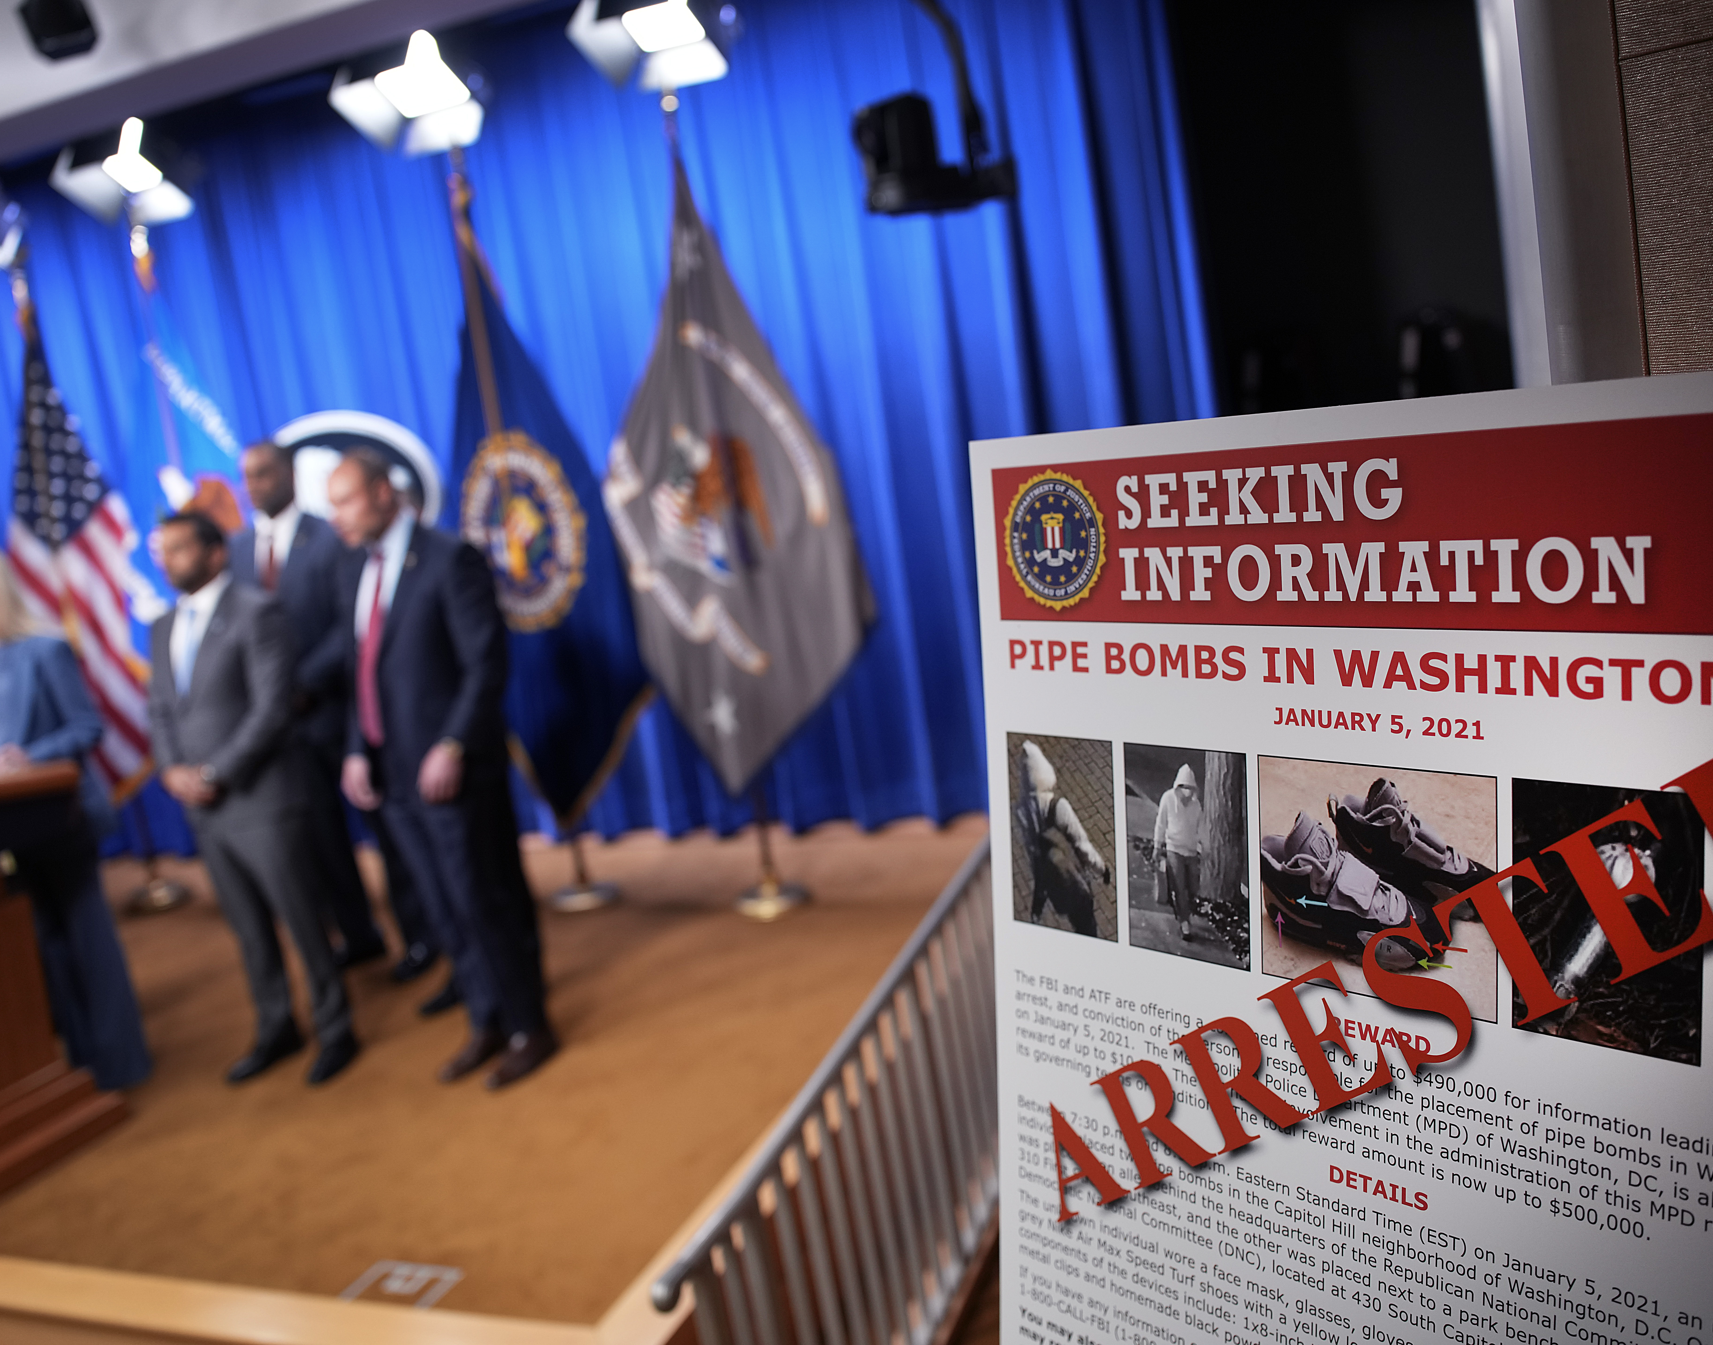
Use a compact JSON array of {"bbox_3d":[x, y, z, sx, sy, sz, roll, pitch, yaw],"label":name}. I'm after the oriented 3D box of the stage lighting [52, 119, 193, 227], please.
[{"bbox_3d":[-3.044,-2.072,6.523,0.460,0.380,0.400,-5,49,25],"label":"stage lighting"}]

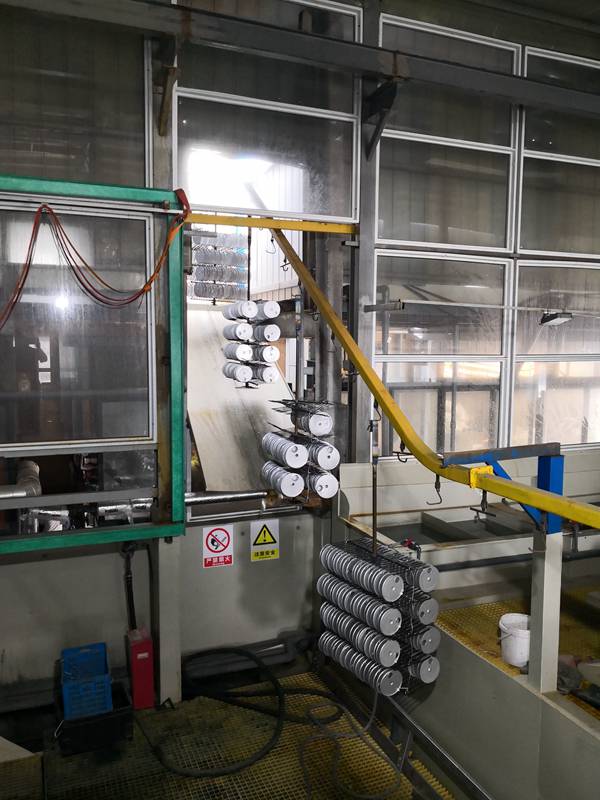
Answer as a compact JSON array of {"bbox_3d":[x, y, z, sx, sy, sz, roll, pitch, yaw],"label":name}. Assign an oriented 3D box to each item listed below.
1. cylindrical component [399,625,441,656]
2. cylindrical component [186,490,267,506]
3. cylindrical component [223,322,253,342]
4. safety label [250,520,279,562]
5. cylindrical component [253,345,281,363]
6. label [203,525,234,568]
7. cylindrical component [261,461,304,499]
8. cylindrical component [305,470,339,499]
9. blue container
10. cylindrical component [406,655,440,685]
[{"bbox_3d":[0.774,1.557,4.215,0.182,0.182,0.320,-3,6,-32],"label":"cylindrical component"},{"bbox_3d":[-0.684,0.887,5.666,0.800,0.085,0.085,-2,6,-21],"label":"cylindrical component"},{"bbox_3d":[-0.684,-0.756,6.968,0.180,0.180,0.570,-1,6,-19],"label":"cylindrical component"},{"bbox_3d":[-0.325,1.331,5.915,0.274,0.383,0.010,-2,6,-21],"label":"safety label"},{"bbox_3d":[-0.384,-0.516,7.006,0.180,0.180,0.480,-1,6,-19],"label":"cylindrical component"},{"bbox_3d":[-0.748,1.351,5.750,0.277,0.373,0.010,-2,6,-21],"label":"label"},{"bbox_3d":[-0.165,0.676,5.471,0.205,0.205,0.680,-1,6,-18],"label":"cylindrical component"},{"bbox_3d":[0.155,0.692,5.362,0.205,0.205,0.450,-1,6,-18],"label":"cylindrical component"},{"bbox_3d":[-1.714,2.260,5.008,0.350,0.300,0.530,-2,6,-21],"label":"blue container"},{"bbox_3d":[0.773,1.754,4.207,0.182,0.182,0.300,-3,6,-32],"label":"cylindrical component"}]

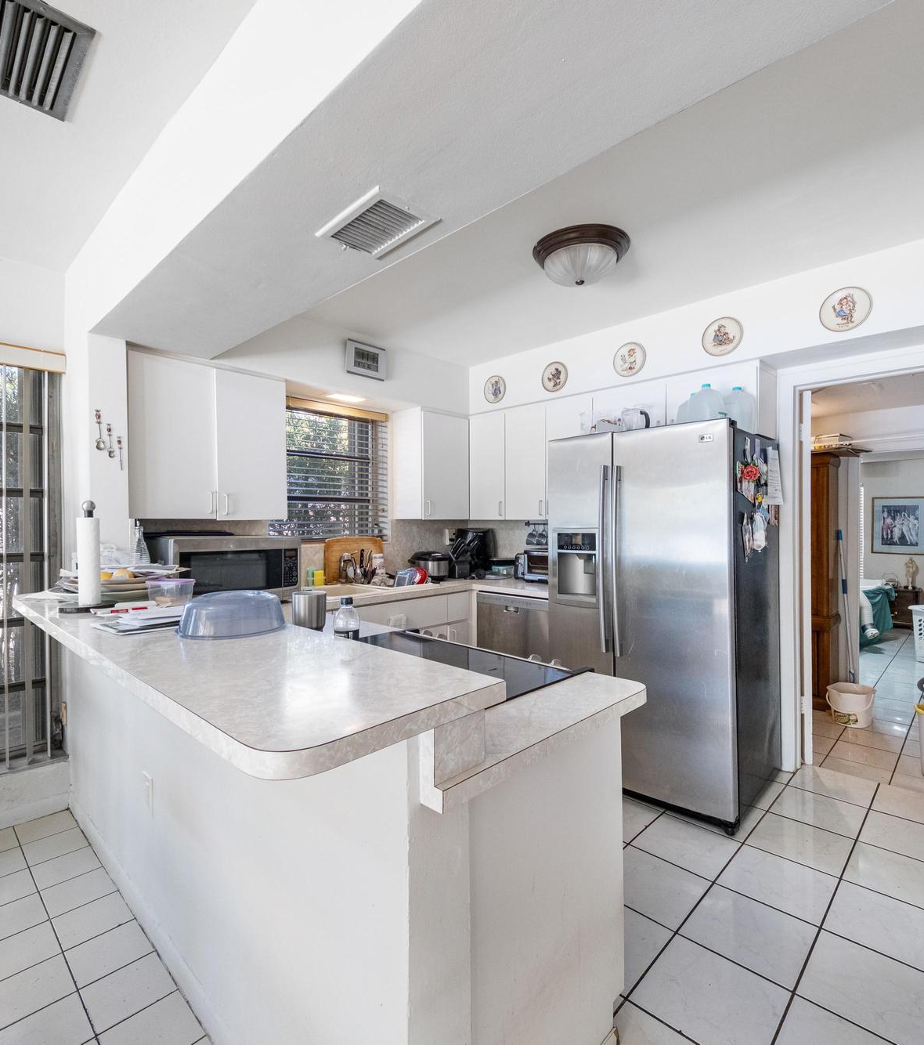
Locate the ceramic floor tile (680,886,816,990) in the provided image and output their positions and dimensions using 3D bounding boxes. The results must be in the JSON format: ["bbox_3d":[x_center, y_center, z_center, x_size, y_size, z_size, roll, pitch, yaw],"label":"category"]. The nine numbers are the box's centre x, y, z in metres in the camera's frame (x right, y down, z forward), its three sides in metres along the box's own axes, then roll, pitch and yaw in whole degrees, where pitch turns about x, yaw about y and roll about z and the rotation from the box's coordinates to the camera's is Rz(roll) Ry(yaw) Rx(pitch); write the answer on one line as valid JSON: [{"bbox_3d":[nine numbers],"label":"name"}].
[{"bbox_3d":[0.947,1.350,1.720,0.327,0.010,0.327,0,0,45],"label":"ceramic floor tile"}]

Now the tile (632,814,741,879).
[{"bbox_3d":[0.932,1.339,2.167,0.326,0.010,0.326,0,0,45],"label":"tile"}]

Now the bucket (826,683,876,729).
[{"bbox_3d":[2.559,1.204,3.417,0.250,0.230,0.245,0,0,37],"label":"bucket"}]

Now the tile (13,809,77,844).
[{"bbox_3d":[-1.832,1.345,2.300,0.200,0.010,0.200,0,0,44],"label":"tile"}]

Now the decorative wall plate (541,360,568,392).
[{"bbox_3d":[0.597,-0.933,3.340,0.197,0.197,0.022,0,0,44],"label":"decorative wall plate"}]

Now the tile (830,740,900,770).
[{"bbox_3d":[2.293,1.327,2.975,0.299,0.010,0.299,0,0,44],"label":"tile"}]

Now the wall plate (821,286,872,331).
[{"bbox_3d":[1.720,-0.954,2.343,0.197,0.197,0.025,0,0,43],"label":"wall plate"}]

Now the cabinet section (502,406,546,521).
[{"bbox_3d":[0.544,-0.409,3.664,0.350,0.785,0.320,0,0,44],"label":"cabinet section"}]

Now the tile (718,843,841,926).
[{"bbox_3d":[1.171,1.335,1.935,0.331,0.010,0.331,0,0,44],"label":"tile"}]

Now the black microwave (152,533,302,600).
[{"bbox_3d":[-1.216,0.238,2.658,0.460,0.322,0.608,0,0,44],"label":"black microwave"}]

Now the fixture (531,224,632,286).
[{"bbox_3d":[0.477,-1.042,2.097,0.380,0.165,0.380,0,0,0],"label":"fixture"}]

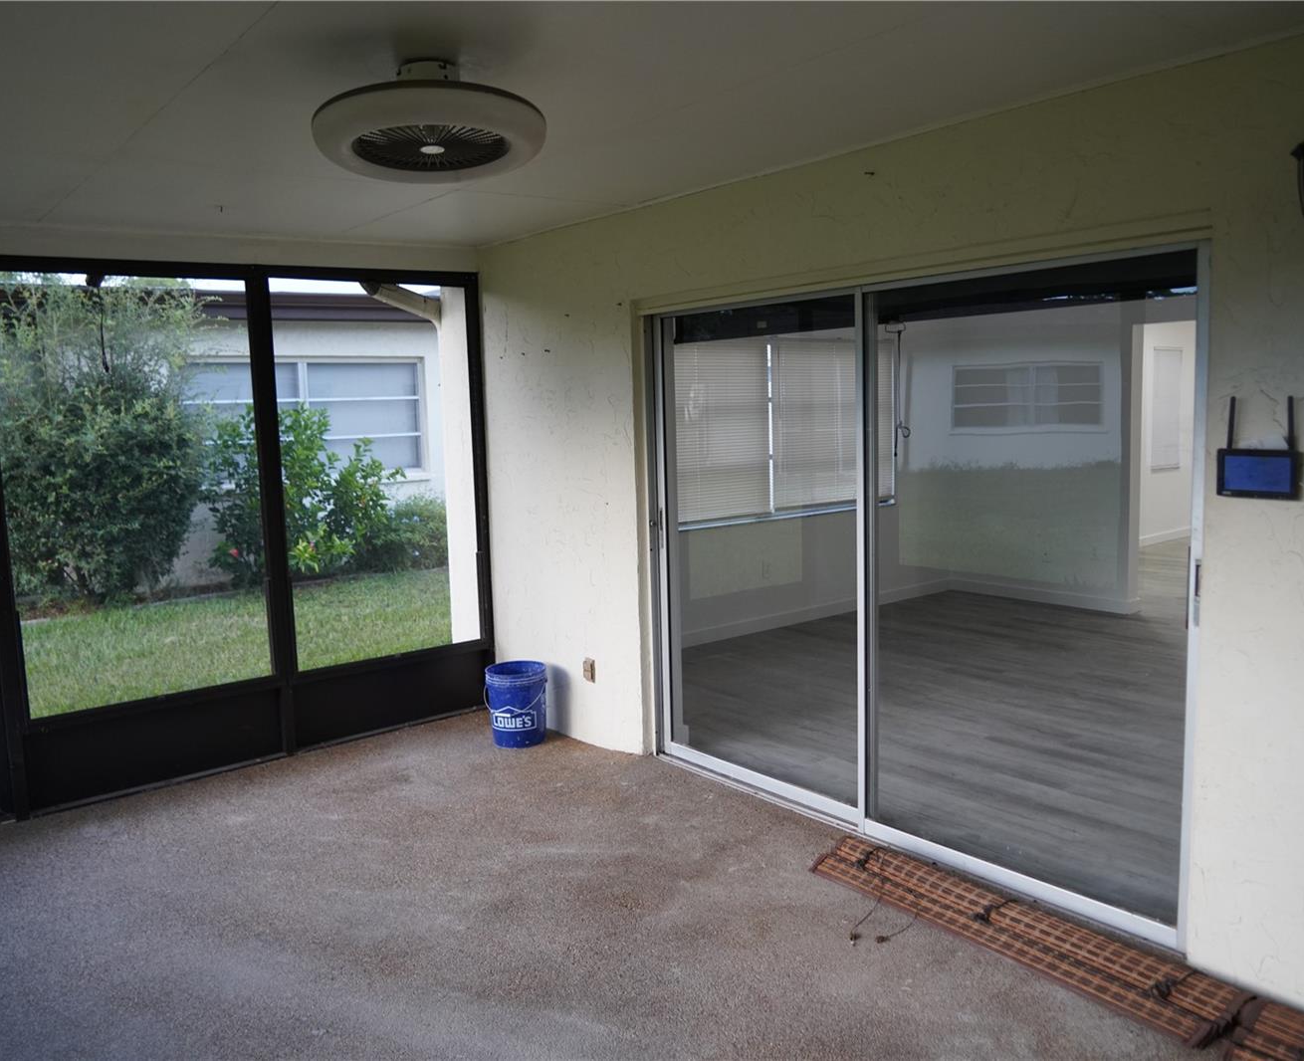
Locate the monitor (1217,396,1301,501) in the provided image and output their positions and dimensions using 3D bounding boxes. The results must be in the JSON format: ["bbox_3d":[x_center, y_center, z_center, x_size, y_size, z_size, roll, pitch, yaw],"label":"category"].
[{"bbox_3d":[1.566,-0.213,2.730,0.040,0.260,0.193,-7,9,-38],"label":"monitor"}]

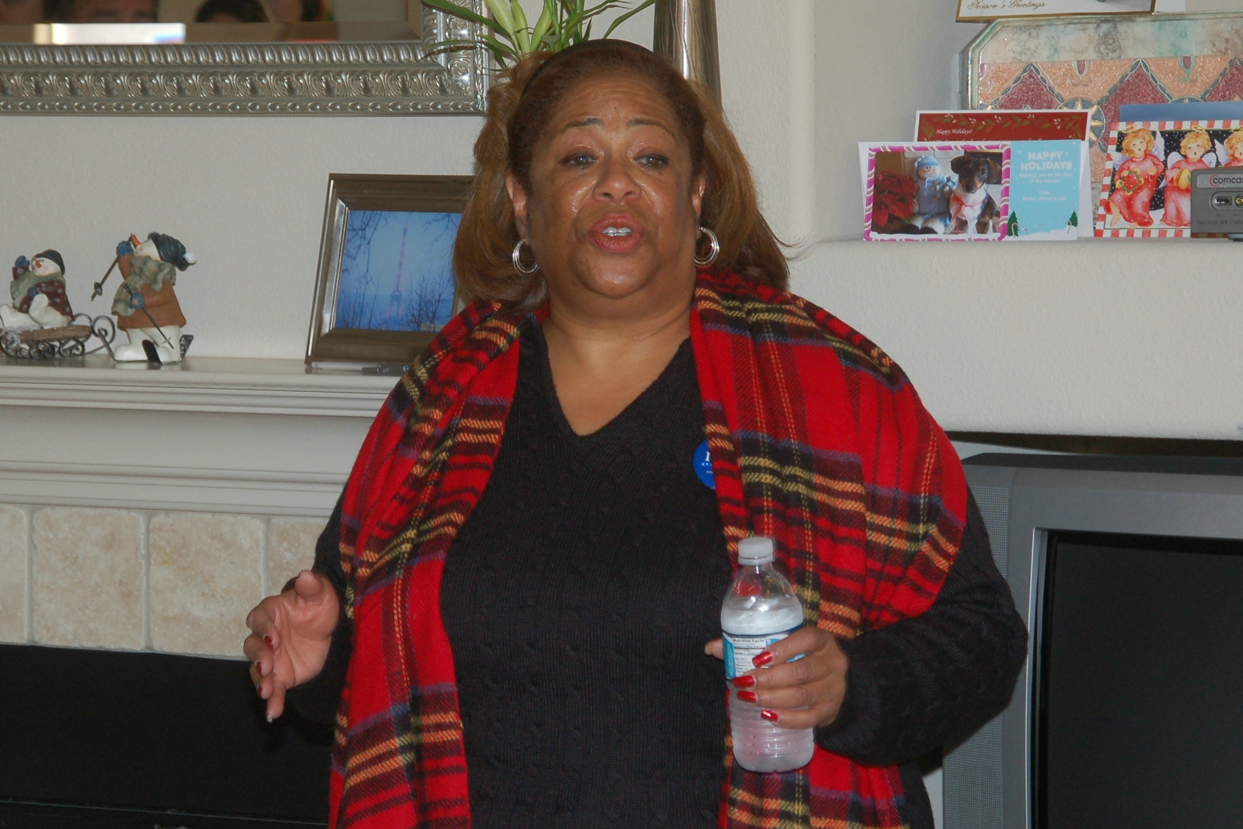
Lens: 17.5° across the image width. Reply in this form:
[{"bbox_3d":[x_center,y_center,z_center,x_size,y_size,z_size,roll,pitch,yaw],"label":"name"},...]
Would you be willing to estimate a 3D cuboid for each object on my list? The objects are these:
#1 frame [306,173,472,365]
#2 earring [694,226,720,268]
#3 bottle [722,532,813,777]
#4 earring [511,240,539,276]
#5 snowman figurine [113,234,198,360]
[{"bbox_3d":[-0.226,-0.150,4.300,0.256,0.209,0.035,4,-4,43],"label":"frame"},{"bbox_3d":[0.072,-0.147,3.550,0.035,0.035,0.007,3,5,30],"label":"earring"},{"bbox_3d":[0.120,0.200,3.360,0.067,0.193,0.067,-5,9,0],"label":"bottle"},{"bbox_3d":[-0.084,-0.138,3.560,0.033,0.033,0.007,-3,5,-35],"label":"earring"},{"bbox_3d":[-0.517,-0.127,4.430,0.098,0.142,0.075,-2,5,-28],"label":"snowman figurine"}]

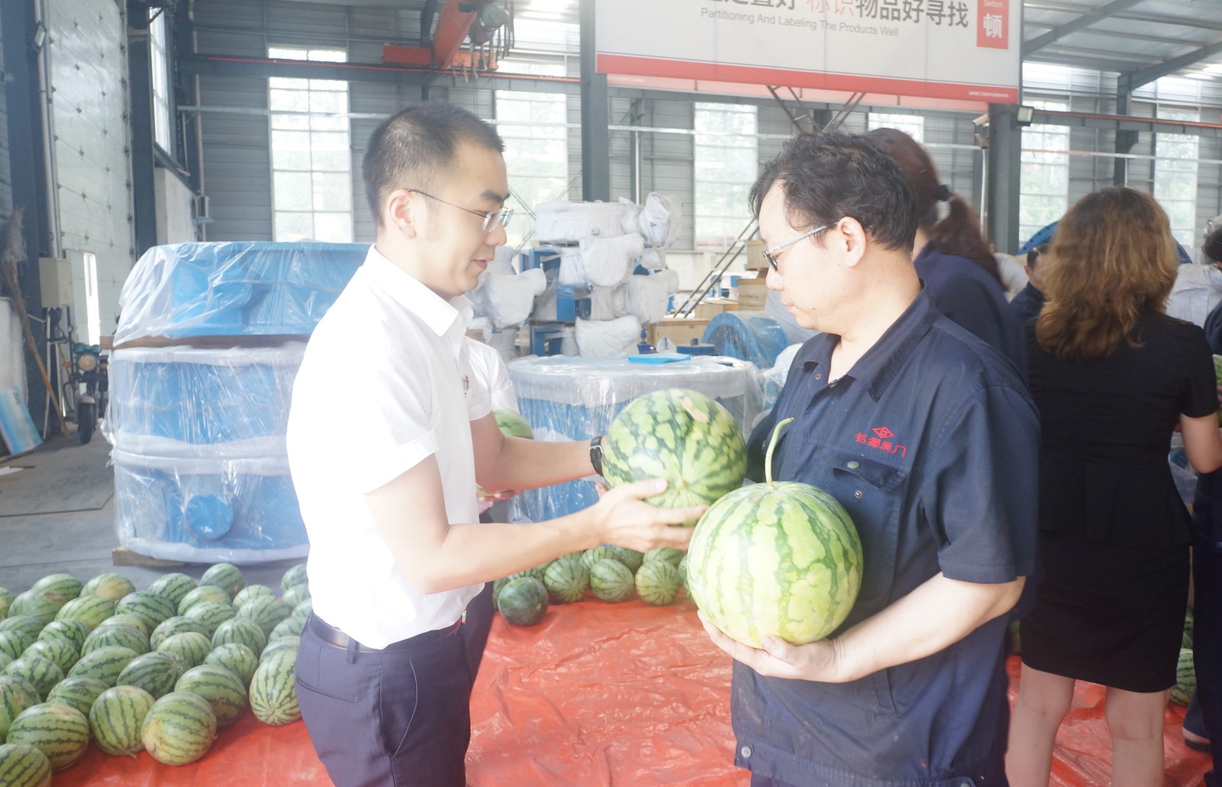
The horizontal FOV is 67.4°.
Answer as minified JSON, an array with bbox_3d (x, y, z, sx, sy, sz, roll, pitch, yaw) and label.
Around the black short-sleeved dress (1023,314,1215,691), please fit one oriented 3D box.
[{"bbox_3d":[1.112,0.237,2.050,0.450,0.830,0.280,2,6,27],"label":"black short-sleeved dress"}]

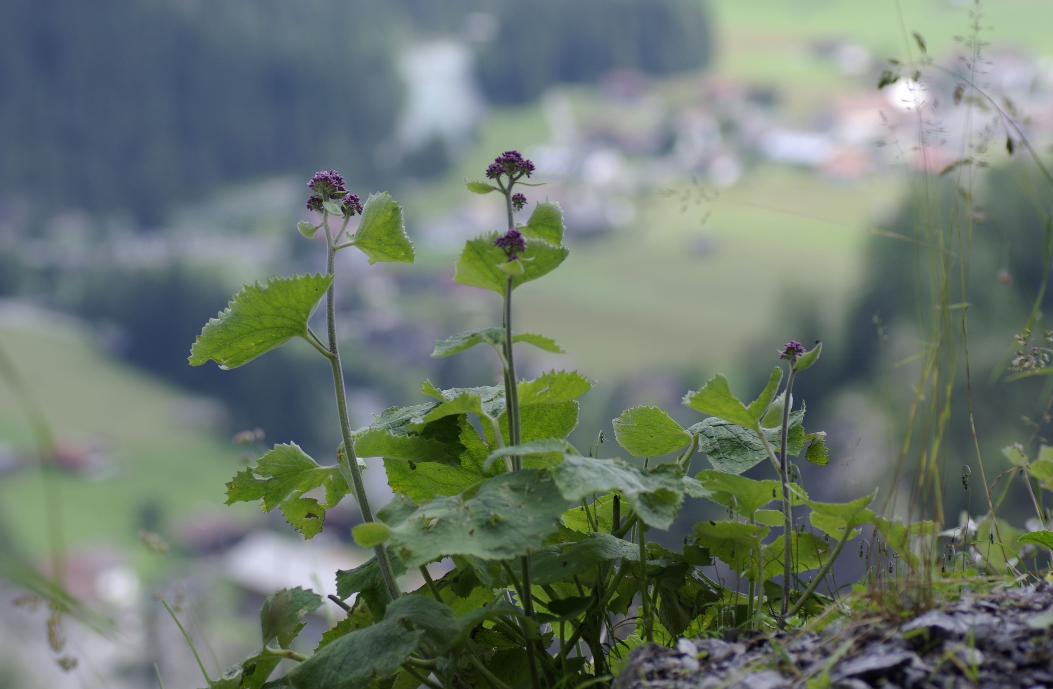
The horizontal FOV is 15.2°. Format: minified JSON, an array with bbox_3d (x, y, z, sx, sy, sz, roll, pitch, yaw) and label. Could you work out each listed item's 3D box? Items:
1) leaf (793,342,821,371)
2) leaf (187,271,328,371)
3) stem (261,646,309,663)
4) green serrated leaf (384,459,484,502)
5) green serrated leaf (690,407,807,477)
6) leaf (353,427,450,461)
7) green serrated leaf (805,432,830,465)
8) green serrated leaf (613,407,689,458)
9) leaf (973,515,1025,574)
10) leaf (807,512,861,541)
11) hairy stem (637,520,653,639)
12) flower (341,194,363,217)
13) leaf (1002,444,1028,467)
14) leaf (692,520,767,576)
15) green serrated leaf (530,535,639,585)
[{"bbox_3d":[0.178,0.008,2.500,0.008,0.023,0.011,45,0,6],"label":"leaf"},{"bbox_3d":[-0.148,-0.013,2.200,0.078,0.052,0.042,-1,7,-12],"label":"leaf"},{"bbox_3d":[-0.163,0.210,2.680,0.035,0.007,0.006,18,0,6],"label":"stem"},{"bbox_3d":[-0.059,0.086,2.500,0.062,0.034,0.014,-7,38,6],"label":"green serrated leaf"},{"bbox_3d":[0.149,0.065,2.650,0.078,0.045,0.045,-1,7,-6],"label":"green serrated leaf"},{"bbox_3d":[-0.082,0.065,2.600,0.063,0.021,0.035,0,10,0],"label":"leaf"},{"bbox_3d":[0.195,0.070,2.650,0.017,0.023,0.014,-1,7,-11],"label":"green serrated leaf"},{"bbox_3d":[0.088,0.061,2.760,0.055,0.046,0.012,11,36,-8],"label":"green serrated leaf"},{"bbox_3d":[0.341,0.144,2.850,0.039,0.041,0.025,0,7,0],"label":"leaf"},{"bbox_3d":[0.201,0.119,2.580,0.035,0.018,0.027,0,7,0],"label":"leaf"},{"bbox_3d":[0.078,0.155,2.600,0.006,0.083,0.006,-3,6,0],"label":"hairy stem"},{"bbox_3d":[-0.115,-0.092,2.600,0.014,0.015,0.014,18,6,0],"label":"flower"},{"bbox_3d":[0.356,0.081,2.880,0.021,0.008,0.018,19,-45,-29],"label":"leaf"},{"bbox_3d":[0.115,0.115,2.240,0.040,0.031,0.032,5,9,37],"label":"leaf"},{"bbox_3d":[0.035,0.132,2.420,0.066,0.016,0.040,-10,24,-2],"label":"green serrated leaf"}]

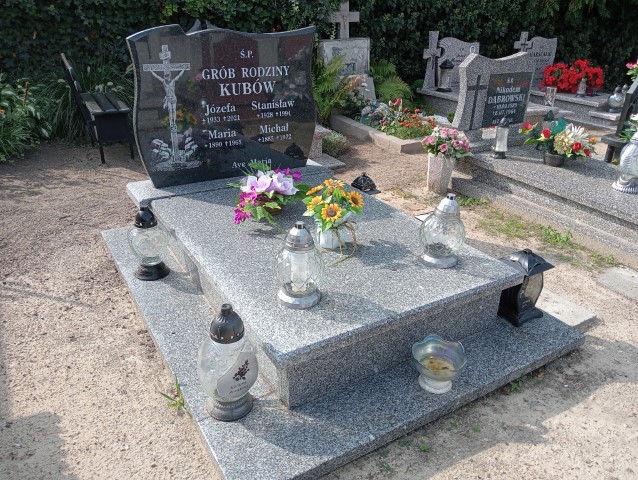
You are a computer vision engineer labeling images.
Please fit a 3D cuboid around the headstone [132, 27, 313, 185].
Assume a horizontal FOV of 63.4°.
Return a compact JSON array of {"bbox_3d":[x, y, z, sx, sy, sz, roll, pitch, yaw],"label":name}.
[{"bbox_3d":[-0.517,-0.815,3.077,1.118,0.884,0.072,-14,29,-27],"label":"headstone"}]

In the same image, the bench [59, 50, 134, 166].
[{"bbox_3d":[-1.958,-1.177,4.588,0.399,0.809,0.878,-11,28,-25],"label":"bench"}]

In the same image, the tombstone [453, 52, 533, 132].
[{"bbox_3d":[1.369,-1.171,4.011,0.747,0.556,0.077,-14,29,-27],"label":"tombstone"}]

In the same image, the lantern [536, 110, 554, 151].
[{"bbox_3d":[1.767,-0.860,4.014,0.103,0.293,0.103,-14,29,-27],"label":"lantern"}]

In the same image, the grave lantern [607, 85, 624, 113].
[{"bbox_3d":[3.309,-1.568,5.727,0.191,0.273,0.191,-14,29,-27],"label":"grave lantern"}]

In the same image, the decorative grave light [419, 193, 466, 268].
[{"bbox_3d":[0.523,-0.047,2.163,0.194,0.299,0.194,1,25,0],"label":"decorative grave light"}]

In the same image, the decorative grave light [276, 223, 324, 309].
[{"bbox_3d":[-0.070,0.077,1.859,0.182,0.304,0.182,1,25,0],"label":"decorative grave light"}]

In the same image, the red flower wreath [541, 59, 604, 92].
[{"bbox_3d":[3.334,-2.147,6.789,0.707,0.365,0.388,-13,28,-28],"label":"red flower wreath"}]

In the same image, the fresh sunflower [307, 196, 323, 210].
[{"bbox_3d":[-0.018,-0.160,2.259,0.068,0.032,0.068,-43,33,-1],"label":"fresh sunflower"}]

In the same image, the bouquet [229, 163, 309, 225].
[{"bbox_3d":[-0.250,-0.223,2.590,0.393,0.228,0.285,-7,26,-17],"label":"bouquet"}]

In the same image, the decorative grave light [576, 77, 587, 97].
[{"bbox_3d":[3.353,-1.951,6.536,0.112,0.245,0.112,-13,28,-28],"label":"decorative grave light"}]

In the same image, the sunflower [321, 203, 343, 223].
[{"bbox_3d":[0.055,-0.118,2.259,0.086,0.082,0.036,1,0,1],"label":"sunflower"}]

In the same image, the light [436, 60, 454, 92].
[{"bbox_3d":[1.490,-1.915,6.002,0.170,0.345,0.170,-14,29,-27],"label":"light"}]

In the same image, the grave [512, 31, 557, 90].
[{"bbox_3d":[2.858,-2.482,6.961,0.834,0.628,0.082,-14,29,-27],"label":"grave"}]

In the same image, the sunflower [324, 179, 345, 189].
[{"bbox_3d":[0.070,-0.245,2.243,0.089,0.027,0.085,1,25,2],"label":"sunflower"}]

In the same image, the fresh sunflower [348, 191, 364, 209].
[{"bbox_3d":[0.167,-0.180,2.294,0.071,0.032,0.071,-22,77,-40],"label":"fresh sunflower"}]

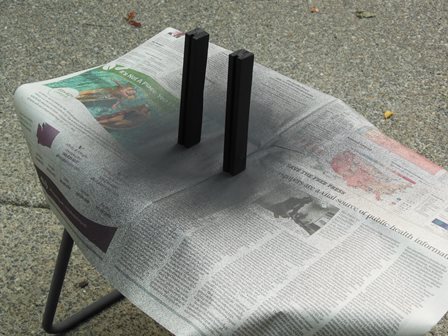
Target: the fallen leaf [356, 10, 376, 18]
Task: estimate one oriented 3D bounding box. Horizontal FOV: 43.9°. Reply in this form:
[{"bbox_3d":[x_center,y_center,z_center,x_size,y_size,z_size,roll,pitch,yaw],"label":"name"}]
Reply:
[{"bbox_3d":[0.685,-0.738,2.674,0.092,0.020,0.058,5,33,0],"label":"fallen leaf"}]

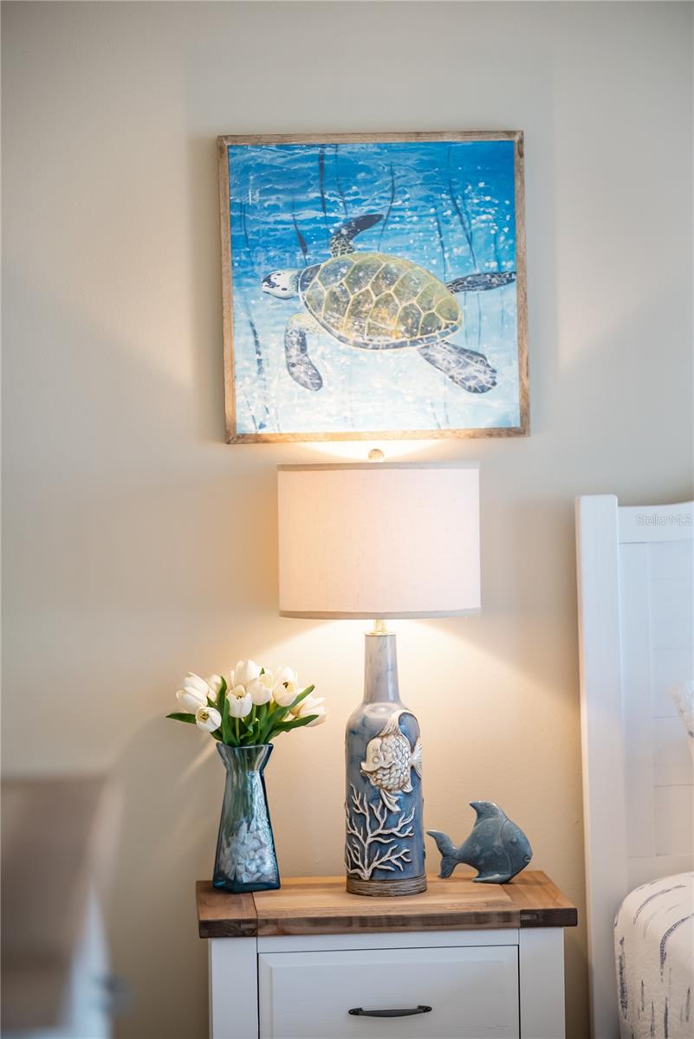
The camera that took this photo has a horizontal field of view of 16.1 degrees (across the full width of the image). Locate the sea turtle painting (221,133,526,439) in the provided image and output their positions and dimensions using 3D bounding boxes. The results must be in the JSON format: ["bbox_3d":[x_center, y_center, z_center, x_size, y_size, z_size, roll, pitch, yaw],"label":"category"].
[{"bbox_3d":[0.052,-0.455,4.827,0.599,0.599,0.030,-1,2,-4],"label":"sea turtle painting"}]

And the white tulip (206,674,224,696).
[{"bbox_3d":[-0.255,0.327,4.761,0.042,0.058,0.042,-9,0,0],"label":"white tulip"}]

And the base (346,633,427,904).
[{"bbox_3d":[0.069,0.460,4.662,0.152,0.488,0.152,-1,2,-4],"label":"base"}]

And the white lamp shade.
[{"bbox_3d":[0.061,0.035,4.649,0.382,0.285,0.382,-1,2,-4],"label":"white lamp shade"}]

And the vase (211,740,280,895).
[{"bbox_3d":[-0.197,0.580,4.800,0.097,0.282,0.097,-2,1,-26],"label":"vase"}]

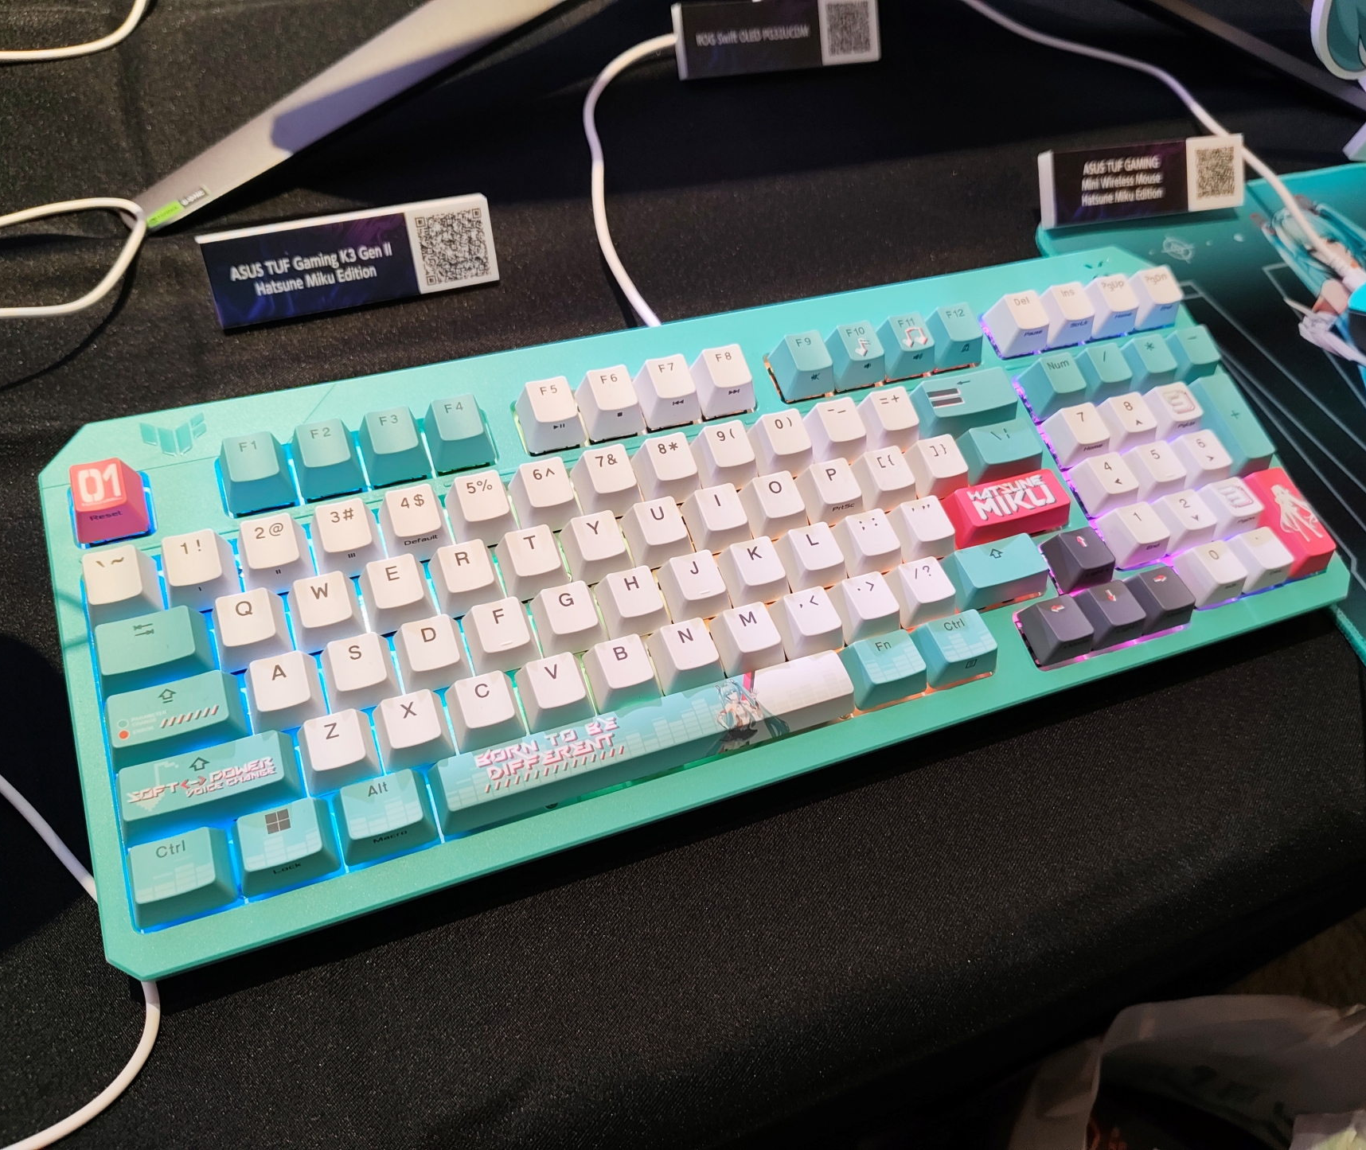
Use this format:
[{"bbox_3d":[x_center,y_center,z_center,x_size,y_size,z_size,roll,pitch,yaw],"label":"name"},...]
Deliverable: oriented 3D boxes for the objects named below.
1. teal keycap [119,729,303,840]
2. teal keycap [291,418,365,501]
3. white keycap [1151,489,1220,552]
[{"bbox_3d":[-0.115,0.051,0.258,0.042,0.010,0.018,-14,68,-17],"label":"teal keycap"},{"bbox_3d":[-0.101,-0.034,0.300,0.018,0.013,0.018,-14,68,-17],"label":"teal keycap"},{"bbox_3d":[0.164,-0.018,0.346,0.018,0.010,0.018,-14,68,-17],"label":"white keycap"}]

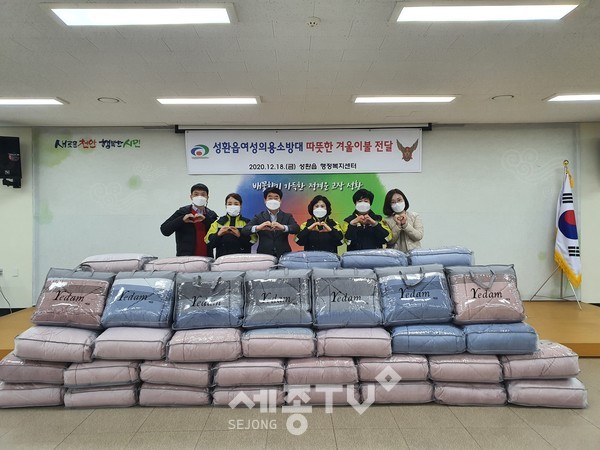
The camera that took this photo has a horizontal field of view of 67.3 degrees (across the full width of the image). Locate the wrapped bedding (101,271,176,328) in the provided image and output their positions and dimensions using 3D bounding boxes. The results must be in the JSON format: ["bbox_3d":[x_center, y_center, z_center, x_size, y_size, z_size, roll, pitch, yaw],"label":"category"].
[{"bbox_3d":[-1.429,0.674,4.064,0.600,0.510,0.190,0,-25,0],"label":"wrapped bedding"}]

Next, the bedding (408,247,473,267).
[{"bbox_3d":[1.308,0.297,4.411,0.589,0.185,0.490,-1,1,-1],"label":"bedding"}]

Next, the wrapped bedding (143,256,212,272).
[{"bbox_3d":[-1.040,0.392,4.064,0.570,0.195,0.450,-1,1,0],"label":"wrapped bedding"}]

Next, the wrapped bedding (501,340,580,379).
[{"bbox_3d":[1.847,1.082,3.666,0.580,0.195,0.450,-1,1,-1],"label":"wrapped bedding"}]

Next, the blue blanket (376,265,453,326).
[{"bbox_3d":[0.939,0.595,3.767,0.565,0.475,0.200,-1,-13,0],"label":"blue blanket"}]

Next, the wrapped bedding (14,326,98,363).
[{"bbox_3d":[-1.978,1.005,3.866,0.621,0.200,0.490,0,1,6],"label":"wrapped bedding"}]

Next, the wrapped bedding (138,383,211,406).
[{"bbox_3d":[-0.978,1.344,3.793,0.565,0.180,0.490,-1,1,1],"label":"wrapped bedding"}]

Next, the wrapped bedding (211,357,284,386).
[{"bbox_3d":[-0.407,1.168,3.787,0.565,0.185,0.490,-1,1,-1],"label":"wrapped bedding"}]

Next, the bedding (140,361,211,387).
[{"bbox_3d":[-0.954,1.174,3.781,0.565,0.185,0.490,-1,1,4],"label":"bedding"}]

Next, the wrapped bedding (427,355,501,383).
[{"bbox_3d":[1.309,1.151,3.810,0.583,0.180,0.490,-1,1,-1],"label":"wrapped bedding"}]

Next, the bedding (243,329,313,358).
[{"bbox_3d":[-0.169,0.987,3.875,0.584,0.195,0.490,-1,1,-1],"label":"bedding"}]

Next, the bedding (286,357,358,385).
[{"bbox_3d":[0.171,1.165,3.780,0.573,0.185,0.490,-1,1,-1],"label":"bedding"}]

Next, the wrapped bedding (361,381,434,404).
[{"bbox_3d":[0.755,1.293,3.725,0.550,0.165,0.470,-1,1,-1],"label":"wrapped bedding"}]

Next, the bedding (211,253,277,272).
[{"bbox_3d":[-0.517,0.391,4.386,0.585,0.180,0.490,-1,1,-1],"label":"bedding"}]

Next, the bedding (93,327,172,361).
[{"bbox_3d":[-1.365,0.997,3.864,0.588,0.195,0.490,-1,1,-1],"label":"bedding"}]

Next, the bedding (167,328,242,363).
[{"bbox_3d":[-0.779,1.001,3.851,0.585,0.185,0.490,-1,1,-4],"label":"bedding"}]

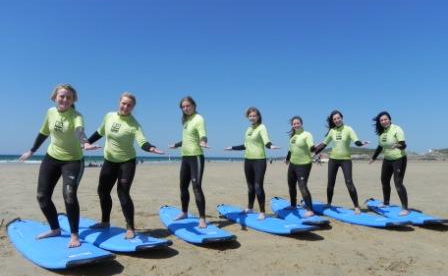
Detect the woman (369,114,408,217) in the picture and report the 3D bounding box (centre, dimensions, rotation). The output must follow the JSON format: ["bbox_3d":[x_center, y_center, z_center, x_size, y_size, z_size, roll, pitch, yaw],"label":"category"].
[{"bbox_3d":[2.719,0.371,5.567,0.680,1.630,0.720,4,-5,-44],"label":"woman"}]

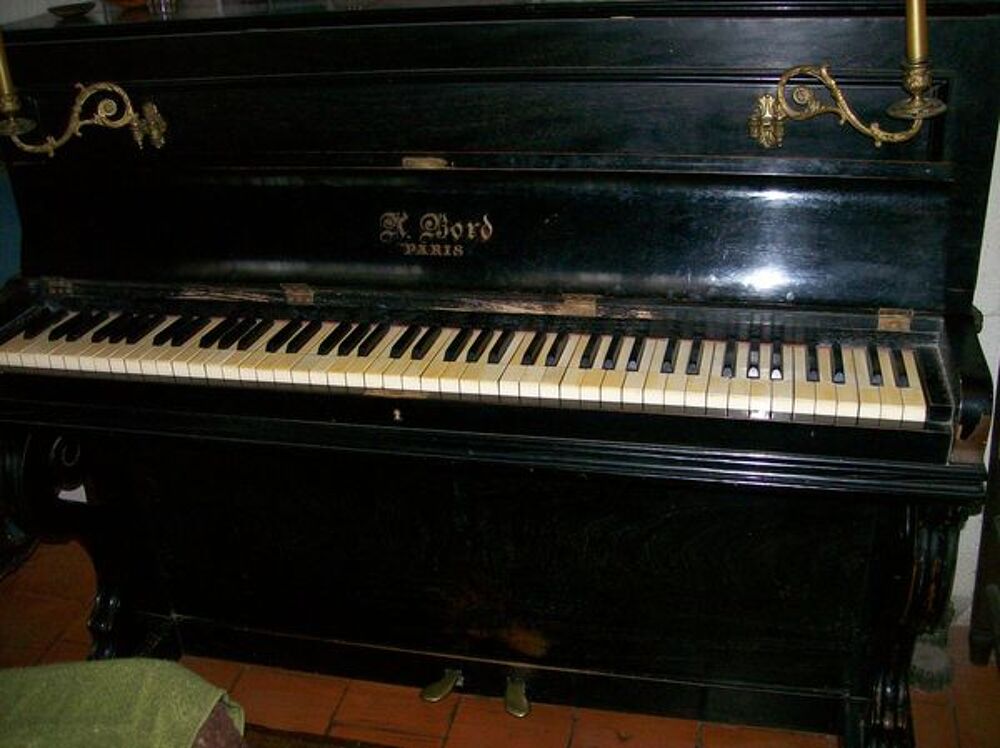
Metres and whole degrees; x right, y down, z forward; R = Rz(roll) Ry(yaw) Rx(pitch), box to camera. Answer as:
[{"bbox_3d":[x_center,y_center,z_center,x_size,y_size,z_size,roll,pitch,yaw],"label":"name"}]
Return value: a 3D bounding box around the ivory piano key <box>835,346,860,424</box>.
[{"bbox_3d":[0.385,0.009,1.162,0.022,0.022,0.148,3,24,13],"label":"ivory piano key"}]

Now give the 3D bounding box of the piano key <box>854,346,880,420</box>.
[{"bbox_3d":[0.408,0.009,1.162,0.023,0.020,0.140,3,27,13],"label":"piano key"}]

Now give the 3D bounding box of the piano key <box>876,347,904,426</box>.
[{"bbox_3d":[0.430,0.010,1.158,0.023,0.020,0.140,3,27,13],"label":"piano key"}]

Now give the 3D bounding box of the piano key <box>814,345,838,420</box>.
[{"bbox_3d":[0.367,0.007,1.178,0.023,0.020,0.147,3,25,13],"label":"piano key"}]

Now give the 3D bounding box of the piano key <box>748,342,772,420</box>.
[{"bbox_3d":[0.301,0.003,1.194,0.023,0.020,0.147,3,25,13],"label":"piano key"}]

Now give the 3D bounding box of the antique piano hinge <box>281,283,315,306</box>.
[{"bbox_3d":[-0.267,-0.105,1.372,0.039,0.029,0.012,3,25,13],"label":"antique piano hinge"}]

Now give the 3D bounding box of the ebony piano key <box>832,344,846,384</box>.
[{"bbox_3d":[0.386,-0.014,1.187,0.012,0.012,0.097,3,25,13],"label":"ebony piano key"}]

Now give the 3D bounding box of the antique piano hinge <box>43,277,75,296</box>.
[{"bbox_3d":[-0.622,-0.124,1.466,0.043,0.026,0.009,3,27,13],"label":"antique piano hinge"}]

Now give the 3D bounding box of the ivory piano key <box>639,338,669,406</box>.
[{"bbox_3d":[0.187,-0.004,1.213,0.023,0.020,0.140,3,27,13],"label":"ivory piano key"}]

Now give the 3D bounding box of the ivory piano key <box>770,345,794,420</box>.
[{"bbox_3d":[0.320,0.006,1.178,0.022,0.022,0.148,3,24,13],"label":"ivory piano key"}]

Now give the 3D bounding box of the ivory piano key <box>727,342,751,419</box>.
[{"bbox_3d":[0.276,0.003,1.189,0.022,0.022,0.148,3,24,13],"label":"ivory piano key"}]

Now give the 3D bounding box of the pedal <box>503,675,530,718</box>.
[{"bbox_3d":[0.029,0.520,1.676,0.038,0.021,0.083,-2,24,3],"label":"pedal"}]

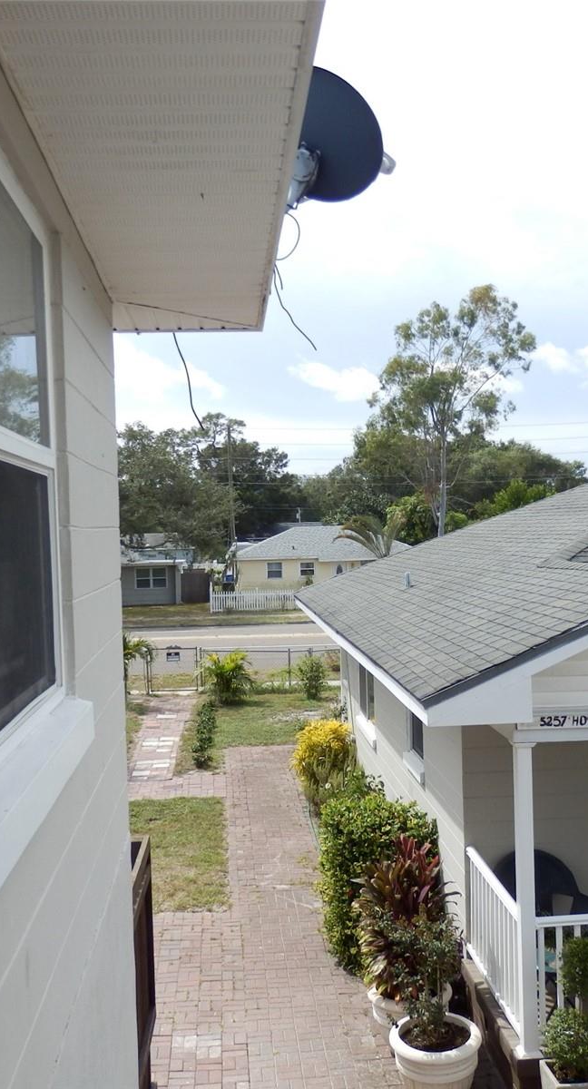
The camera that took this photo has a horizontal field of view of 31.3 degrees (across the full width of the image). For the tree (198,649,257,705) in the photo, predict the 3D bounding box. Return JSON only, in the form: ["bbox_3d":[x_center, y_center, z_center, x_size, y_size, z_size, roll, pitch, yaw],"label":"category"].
[{"bbox_3d":[-1.630,3.152,25.054,1.360,1.290,1.250,-2,1,0],"label":"tree"}]

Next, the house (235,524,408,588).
[{"bbox_3d":[2.424,0.915,71.756,12.600,4.320,8.800,-2,1,-2],"label":"house"}]

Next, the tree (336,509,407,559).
[{"bbox_3d":[4.292,0.638,57.034,4.000,5.160,3.700,-2,1,0],"label":"tree"}]

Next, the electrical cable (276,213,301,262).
[{"bbox_3d":[-0.025,-1.057,3.600,0.120,0.180,0.150,-2,1,0],"label":"electrical cable"}]

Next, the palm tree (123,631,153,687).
[{"bbox_3d":[-4.154,3.005,25.708,1.450,1.700,1.390,-2,1,0],"label":"palm tree"}]

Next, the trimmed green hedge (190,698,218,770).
[{"bbox_3d":[-1.704,3.629,20.437,0.450,0.460,4.600,-2,1,-2],"label":"trimmed green hedge"}]

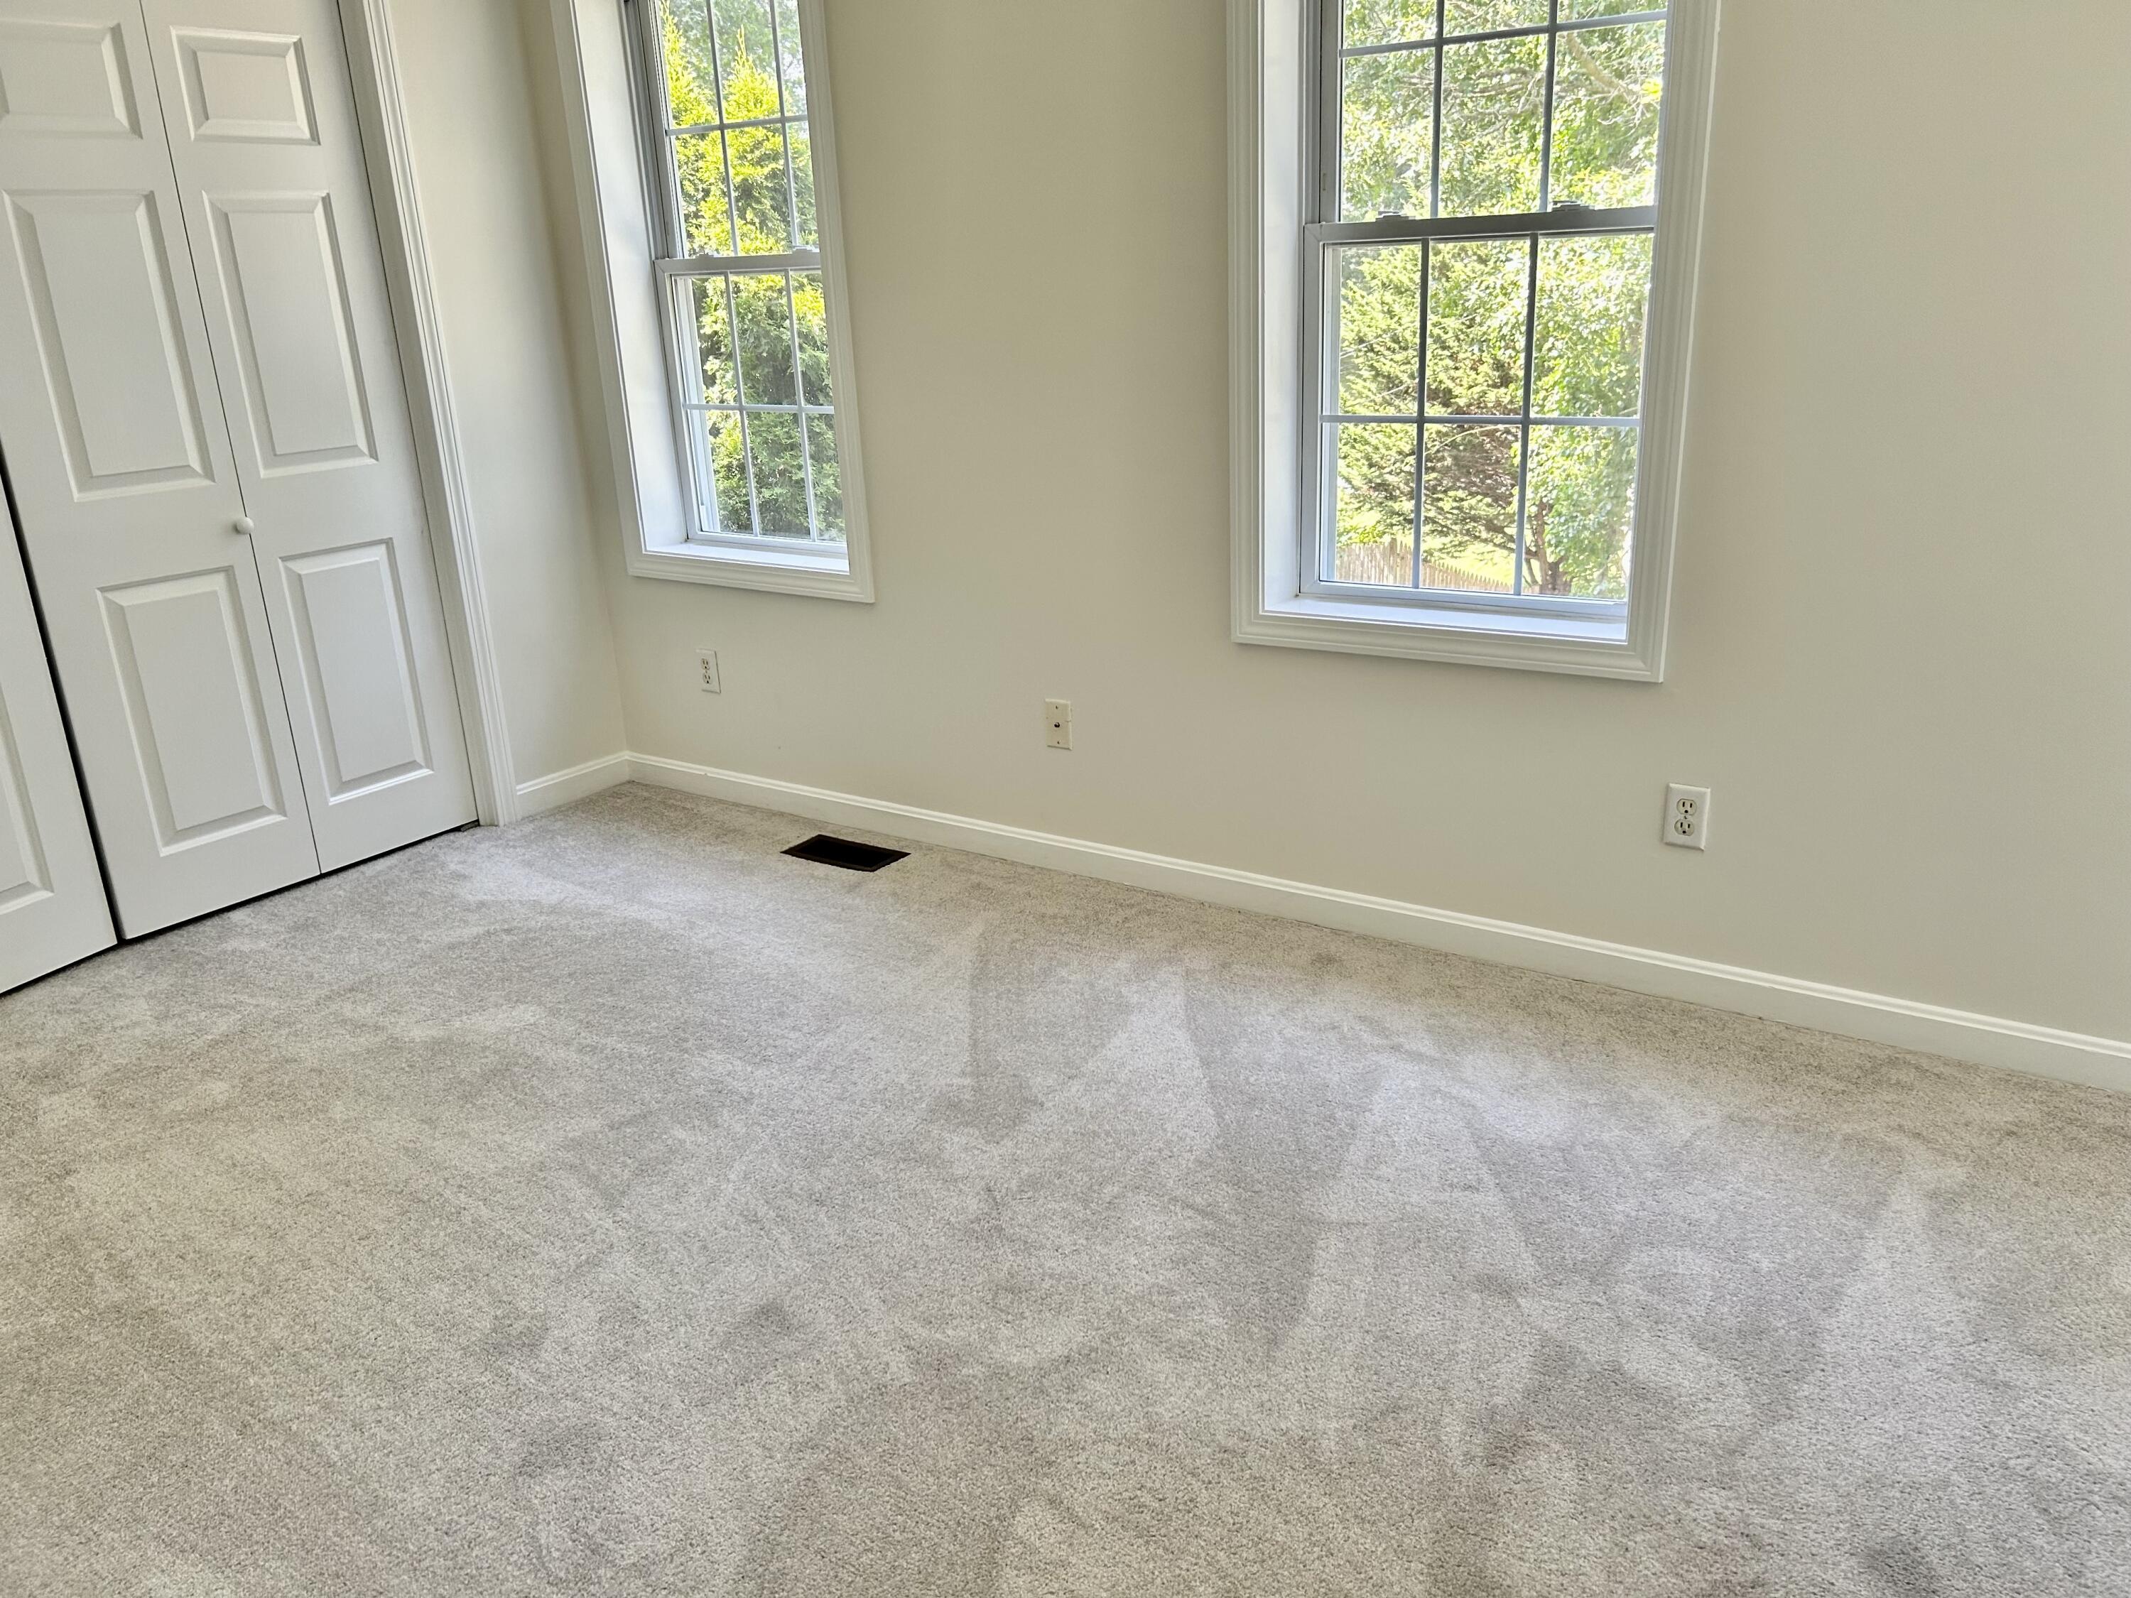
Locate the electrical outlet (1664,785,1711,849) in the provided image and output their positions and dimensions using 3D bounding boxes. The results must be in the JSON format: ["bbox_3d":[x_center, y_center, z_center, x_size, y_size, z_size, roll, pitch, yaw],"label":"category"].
[{"bbox_3d":[1.114,0.034,2.873,0.071,0.115,0.008,10,23,33],"label":"electrical outlet"}]

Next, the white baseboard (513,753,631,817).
[{"bbox_3d":[-1.356,-0.040,4.414,0.014,0.090,0.382,10,23,33],"label":"white baseboard"}]

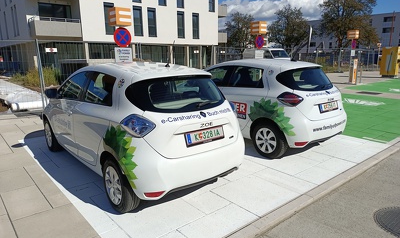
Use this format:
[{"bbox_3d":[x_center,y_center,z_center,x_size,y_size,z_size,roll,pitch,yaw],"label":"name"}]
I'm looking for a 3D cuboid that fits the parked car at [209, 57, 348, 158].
[{"bbox_3d":[0.860,-0.489,6.074,1.770,1.560,4.070,-10,16,-37],"label":"parked car"}]

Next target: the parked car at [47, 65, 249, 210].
[{"bbox_3d":[-1.171,-0.115,4.516,1.770,1.560,4.070,-11,16,-38],"label":"parked car"}]

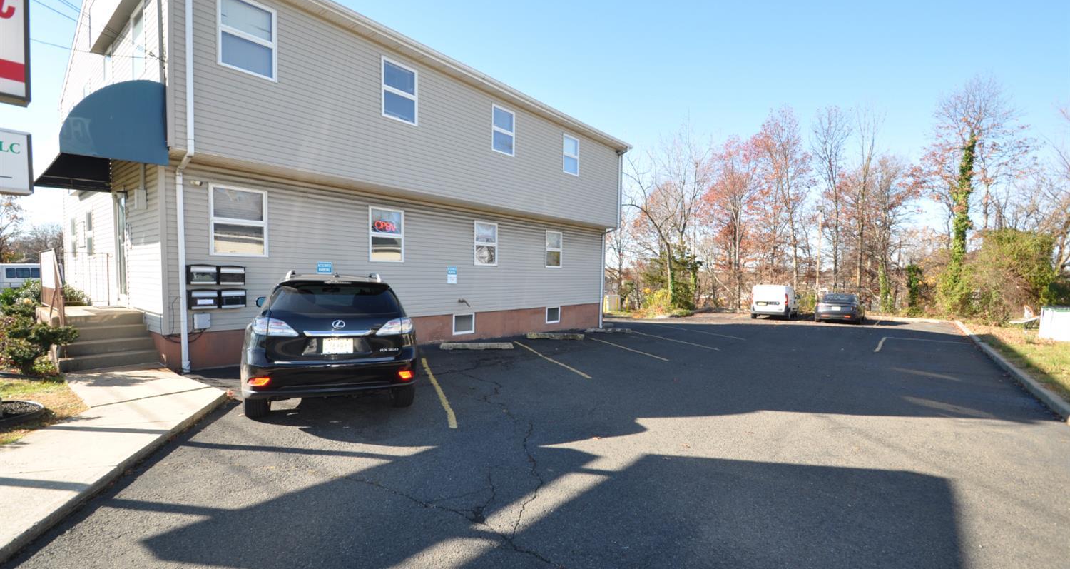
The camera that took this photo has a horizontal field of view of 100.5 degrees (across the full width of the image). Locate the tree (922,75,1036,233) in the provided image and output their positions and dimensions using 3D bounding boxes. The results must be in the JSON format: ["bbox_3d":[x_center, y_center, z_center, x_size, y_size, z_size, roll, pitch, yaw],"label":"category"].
[{"bbox_3d":[28.339,-5.674,28.500,6.000,15.000,6.000,-1,1,-45],"label":"tree"}]

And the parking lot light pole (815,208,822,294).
[{"bbox_3d":[19.434,-1.604,30.500,0.550,7.300,0.400,-1,1,-37],"label":"parking lot light pole"}]

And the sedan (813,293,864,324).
[{"bbox_3d":[16.100,1.200,23.450,1.860,1.460,4.750,2,1,38],"label":"sedan"}]

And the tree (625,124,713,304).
[{"bbox_3d":[9.494,-4.674,31.500,5.800,13.400,5.500,1,1,17],"label":"tree"}]

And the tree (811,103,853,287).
[{"bbox_3d":[22.667,-5.748,34.000,3.000,15.700,3.000,1,1,34],"label":"tree"}]

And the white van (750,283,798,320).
[{"bbox_3d":[14.510,1.010,26.670,1.830,1.880,4.740,2,1,38],"label":"white van"}]

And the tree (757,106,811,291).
[{"bbox_3d":[19.059,-5.748,34.000,4.000,15.700,4.000,1,1,29],"label":"tree"}]

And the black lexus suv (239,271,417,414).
[{"bbox_3d":[-3.100,0.700,6.800,1.890,1.700,4.770,1,0,-25],"label":"black lexus suv"}]

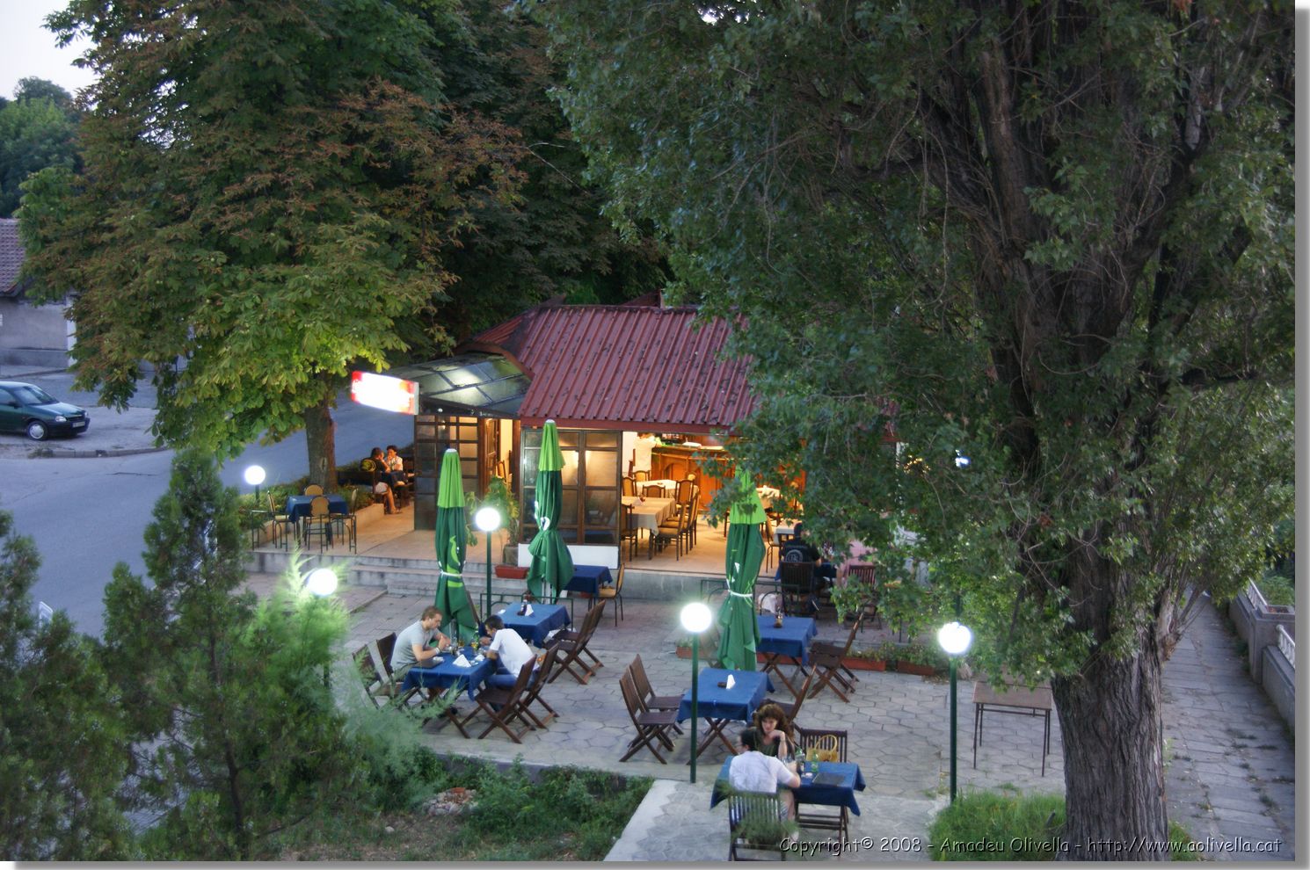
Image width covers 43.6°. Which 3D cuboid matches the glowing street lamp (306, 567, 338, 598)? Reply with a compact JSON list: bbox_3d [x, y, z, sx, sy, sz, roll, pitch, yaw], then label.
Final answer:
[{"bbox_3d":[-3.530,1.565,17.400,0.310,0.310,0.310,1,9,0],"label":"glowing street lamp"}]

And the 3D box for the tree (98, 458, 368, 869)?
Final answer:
[{"bbox_3d":[-3.680,2.050,14.250,2.250,3.850,2.200,1,9,0],"label":"tree"}]

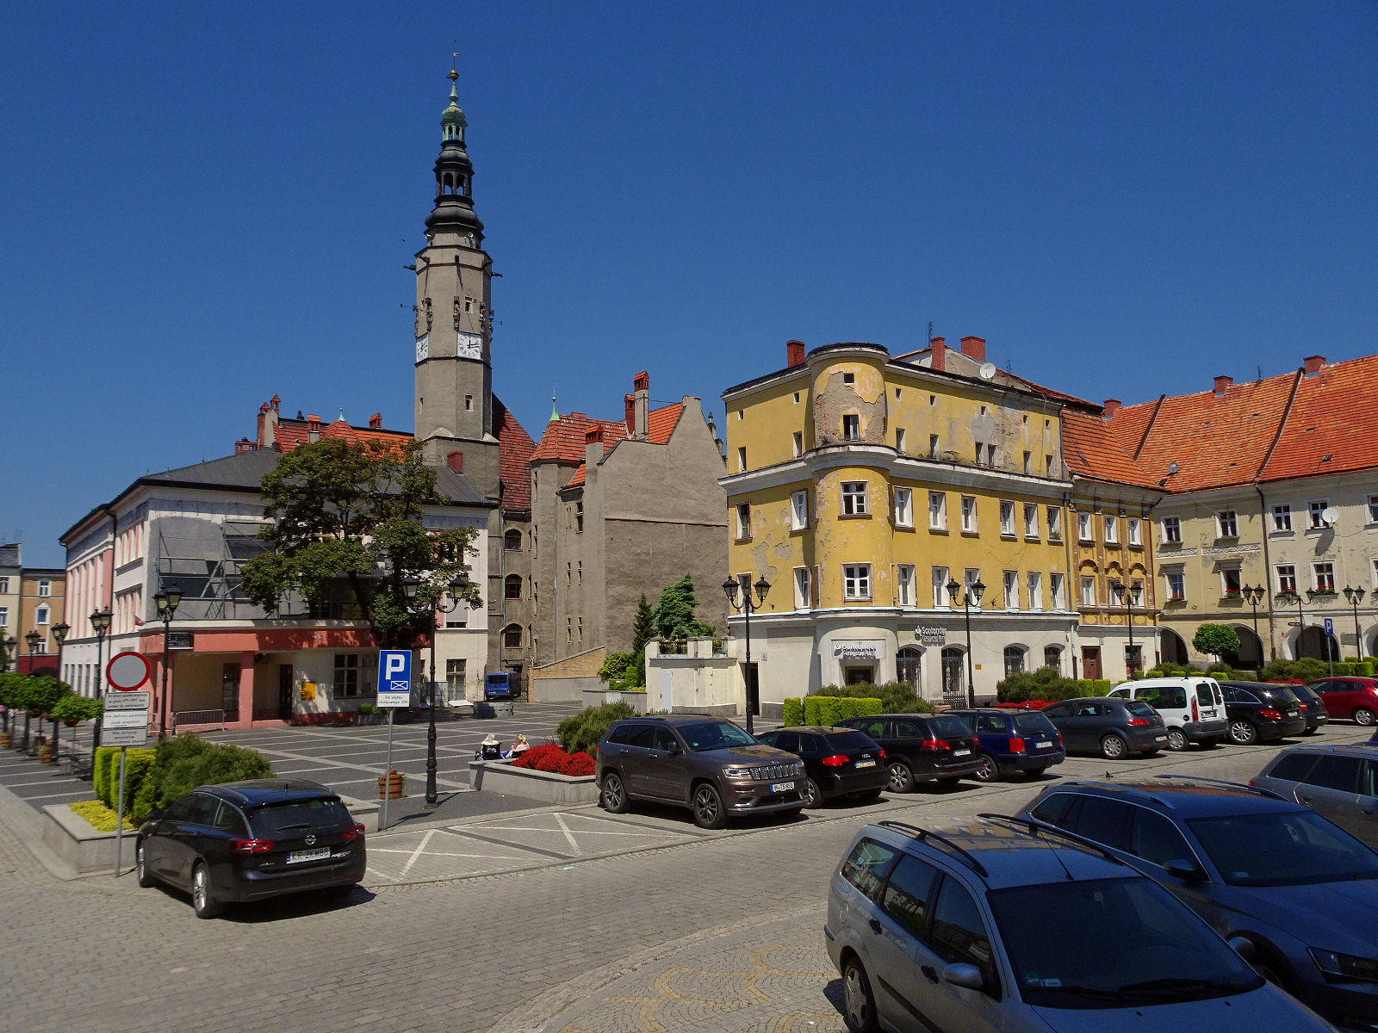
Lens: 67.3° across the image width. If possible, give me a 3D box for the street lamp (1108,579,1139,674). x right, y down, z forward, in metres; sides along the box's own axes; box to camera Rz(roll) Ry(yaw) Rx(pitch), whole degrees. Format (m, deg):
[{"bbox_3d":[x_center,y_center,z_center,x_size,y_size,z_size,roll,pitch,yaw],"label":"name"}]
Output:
[{"bbox_3d":[15.573,4.751,36.463,1.500,5.000,0.460,4,-9,-35],"label":"street lamp"}]

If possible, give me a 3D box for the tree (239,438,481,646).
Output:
[{"bbox_3d":[-17.385,3.294,54.552,12.000,15.090,10.800,4,-9,-35],"label":"tree"}]

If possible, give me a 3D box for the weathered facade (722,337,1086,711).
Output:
[{"bbox_3d":[10.609,0.989,50.714,17.600,16.700,9.500,4,-9,-36],"label":"weathered facade"}]

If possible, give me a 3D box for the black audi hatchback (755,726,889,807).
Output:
[{"bbox_3d":[2.489,5.191,21.866,1.765,1.423,4.286,3,-8,-27],"label":"black audi hatchback"}]

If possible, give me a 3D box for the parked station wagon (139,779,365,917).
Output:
[{"bbox_3d":[-6.282,4.491,14.562,1.860,1.500,4.950,4,-10,-41],"label":"parked station wagon"}]

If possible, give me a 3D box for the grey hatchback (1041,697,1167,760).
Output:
[{"bbox_3d":[10.921,5.693,28.149,1.768,1.458,4.315,3,-8,-30],"label":"grey hatchback"}]

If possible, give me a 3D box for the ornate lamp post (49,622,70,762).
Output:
[{"bbox_3d":[-22.340,6.279,36.688,0.460,5.000,1.500,6,-10,-42],"label":"ornate lamp post"}]

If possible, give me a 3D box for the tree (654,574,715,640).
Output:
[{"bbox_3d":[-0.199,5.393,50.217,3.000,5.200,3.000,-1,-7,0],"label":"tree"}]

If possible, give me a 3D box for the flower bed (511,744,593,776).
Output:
[{"bbox_3d":[-2.716,5.639,24.238,2.100,0.550,3.700,5,-9,-37],"label":"flower bed"}]

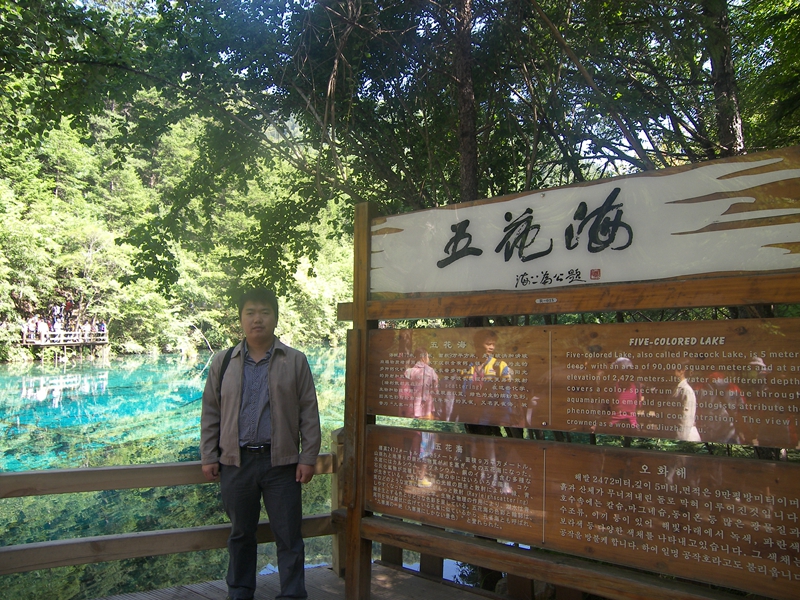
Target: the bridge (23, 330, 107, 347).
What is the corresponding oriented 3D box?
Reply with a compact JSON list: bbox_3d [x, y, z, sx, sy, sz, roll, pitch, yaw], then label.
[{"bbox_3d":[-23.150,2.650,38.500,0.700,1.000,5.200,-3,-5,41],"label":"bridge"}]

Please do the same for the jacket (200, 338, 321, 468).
[{"bbox_3d":[-0.738,0.540,2.960,0.620,0.670,0.290,0,-4,-5],"label":"jacket"}]

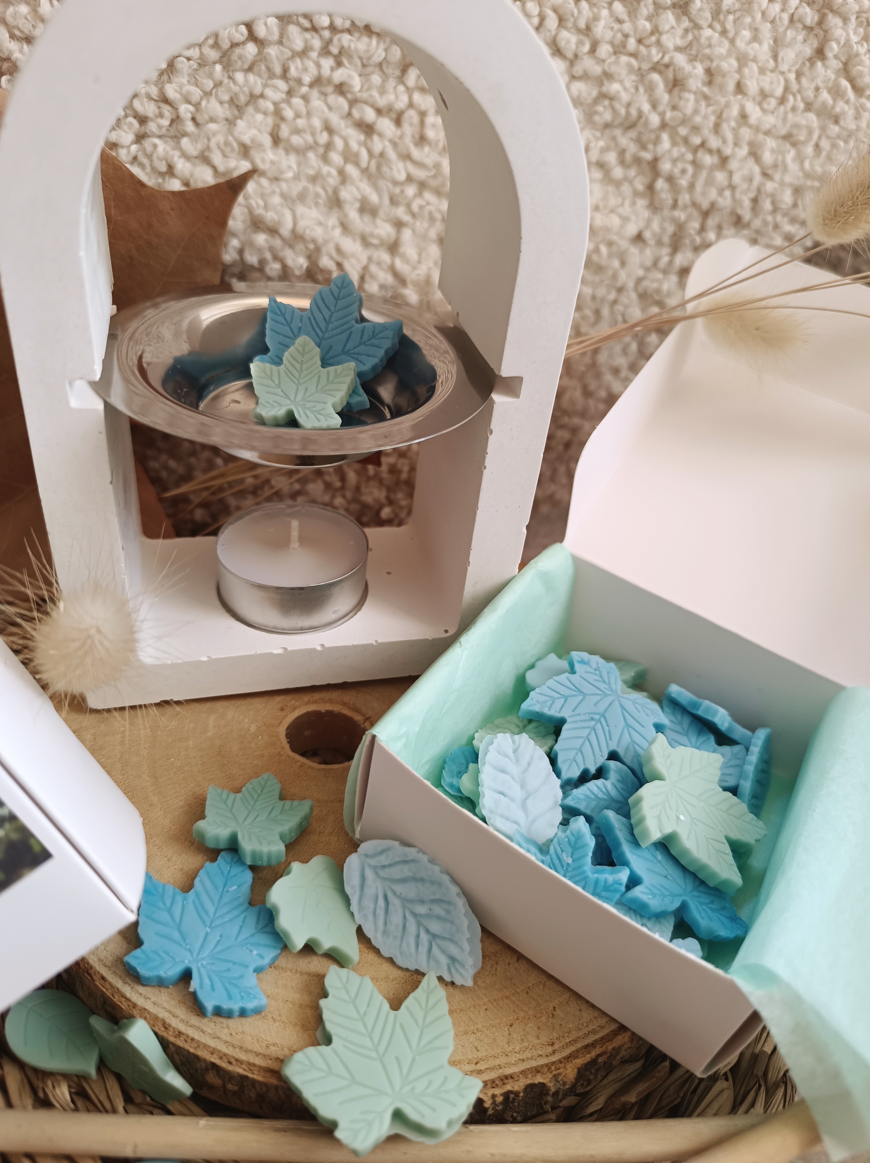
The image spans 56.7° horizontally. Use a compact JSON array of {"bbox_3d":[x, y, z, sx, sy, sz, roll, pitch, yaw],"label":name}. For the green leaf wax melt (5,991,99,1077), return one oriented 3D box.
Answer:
[{"bbox_3d":[-0.067,0.082,0.145,0.022,0.005,0.012,31,49,21],"label":"green leaf wax melt"}]

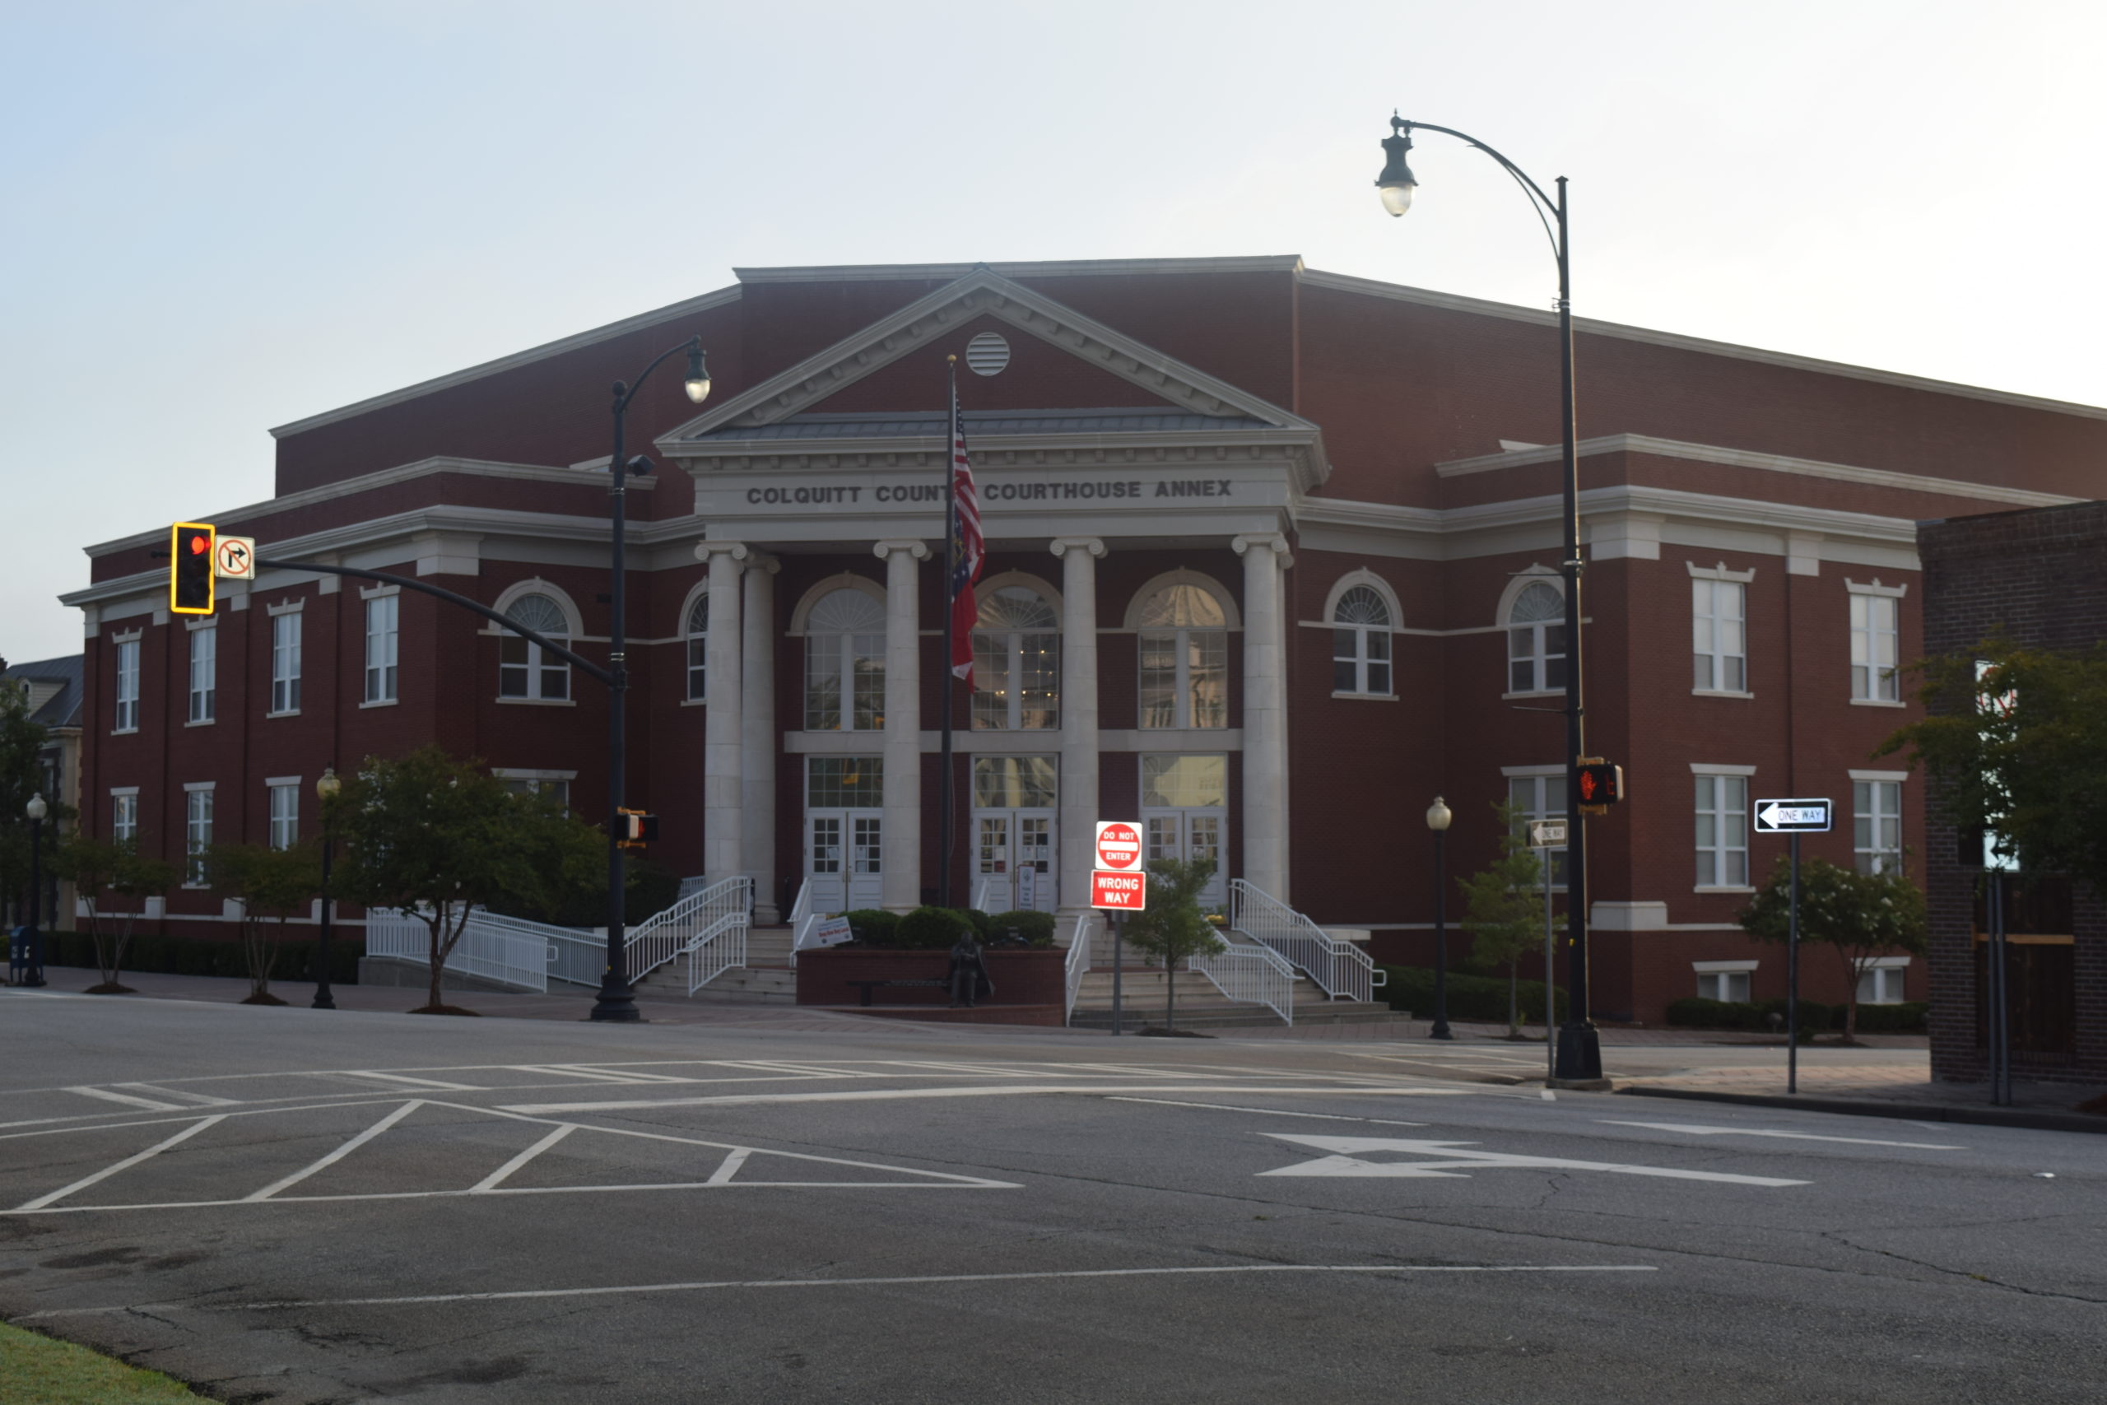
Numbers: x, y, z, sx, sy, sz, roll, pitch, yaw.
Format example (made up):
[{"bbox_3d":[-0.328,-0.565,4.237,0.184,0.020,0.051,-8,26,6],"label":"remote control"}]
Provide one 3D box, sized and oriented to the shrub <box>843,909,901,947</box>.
[{"bbox_3d":[-3.560,4.459,59.500,1.150,0.850,1.150,0,-4,8],"label":"shrub"}]

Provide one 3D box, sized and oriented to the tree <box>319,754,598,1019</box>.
[{"bbox_3d":[-10.593,3.110,53.500,4.900,4.700,4.700,0,-4,8],"label":"tree"}]

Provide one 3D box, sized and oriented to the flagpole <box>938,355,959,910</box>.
[{"bbox_3d":[-1.912,-0.996,54.612,0.200,10.837,0.200,0,-4,7],"label":"flagpole"}]

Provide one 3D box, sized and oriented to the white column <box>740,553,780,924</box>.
[{"bbox_3d":[-6.542,0.799,66.457,1.030,8.270,0.980,0,-4,8],"label":"white column"}]

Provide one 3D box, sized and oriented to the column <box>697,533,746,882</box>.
[{"bbox_3d":[-7.004,0.557,63.401,1.030,7.950,0.980,0,-4,8],"label":"column"}]

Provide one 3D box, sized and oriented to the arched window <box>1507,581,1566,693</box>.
[{"bbox_3d":[10.644,-1.403,65.201,0.200,2.466,1.860,3,-5,-38],"label":"arched window"}]

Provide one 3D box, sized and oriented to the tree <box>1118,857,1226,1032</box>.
[{"bbox_3d":[1.971,4.042,50.012,1.820,2.926,1.800,0,-4,7],"label":"tree"}]

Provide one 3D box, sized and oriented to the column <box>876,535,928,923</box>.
[{"bbox_3d":[-3.198,0.522,62.898,1.030,7.910,0.980,0,-4,8],"label":"column"}]

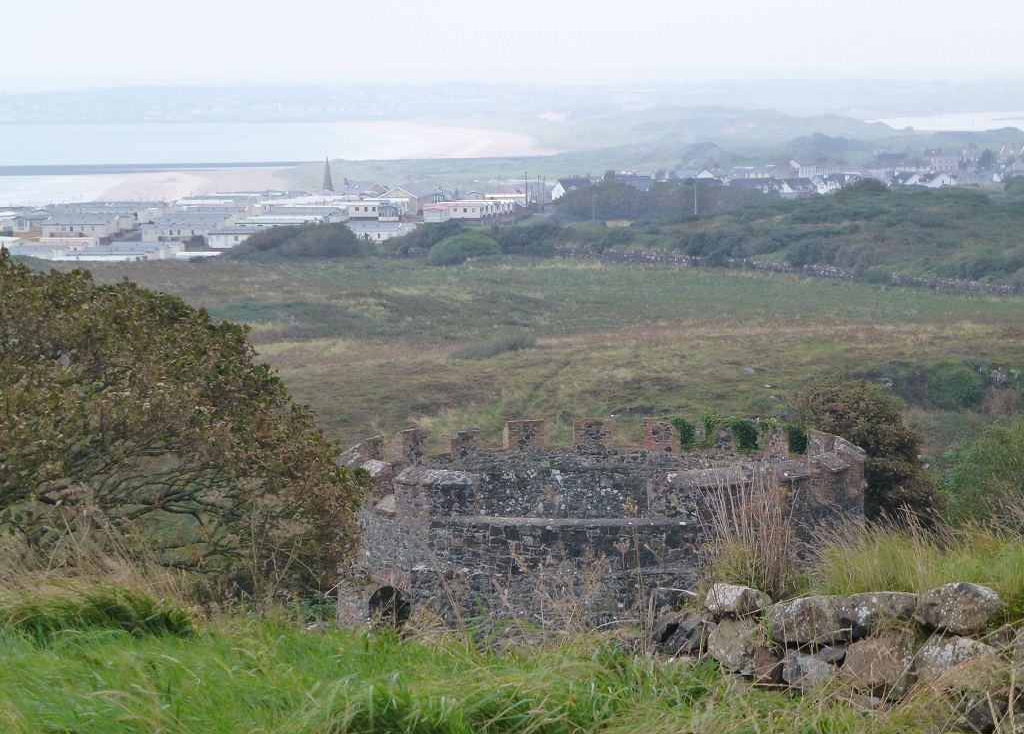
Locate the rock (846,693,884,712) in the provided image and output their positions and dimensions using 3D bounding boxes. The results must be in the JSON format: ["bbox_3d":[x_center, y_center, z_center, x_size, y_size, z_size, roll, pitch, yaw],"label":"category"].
[{"bbox_3d":[1.586,1.505,13.800,0.170,0.078,0.136,0,5,0],"label":"rock"}]

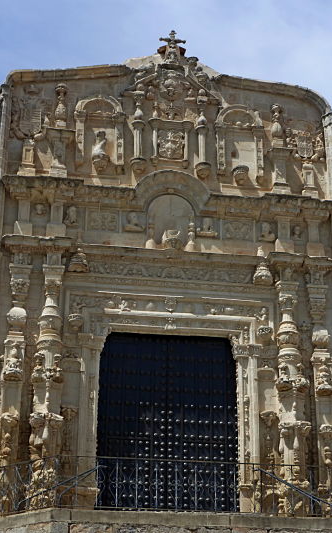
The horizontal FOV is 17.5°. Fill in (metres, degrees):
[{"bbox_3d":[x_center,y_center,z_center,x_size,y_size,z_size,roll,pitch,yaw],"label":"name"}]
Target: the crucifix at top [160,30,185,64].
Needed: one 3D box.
[{"bbox_3d":[0.162,-5.509,27.120,0.640,0.820,0.300,4,-25,-8],"label":"crucifix at top"}]

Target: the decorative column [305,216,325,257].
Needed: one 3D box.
[{"bbox_3d":[3.609,-0.693,26.227,0.400,0.971,0.350,4,-25,-8],"label":"decorative column"}]

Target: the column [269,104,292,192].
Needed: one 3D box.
[{"bbox_3d":[2.865,-2.881,27.057,0.520,2.410,0.500,4,-25,-8],"label":"column"}]

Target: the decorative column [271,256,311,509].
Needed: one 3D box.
[{"bbox_3d":[2.790,2.614,23.772,0.600,5.950,0.500,4,-25,-8],"label":"decorative column"}]

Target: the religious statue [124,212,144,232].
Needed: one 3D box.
[{"bbox_3d":[-0.753,-1.027,25.780,0.430,0.445,0.220,4,-25,-8],"label":"religious statue"}]

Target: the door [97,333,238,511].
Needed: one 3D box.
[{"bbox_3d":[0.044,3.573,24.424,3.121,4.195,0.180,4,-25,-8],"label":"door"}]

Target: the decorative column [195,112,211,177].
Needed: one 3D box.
[{"bbox_3d":[0.892,-2.947,26.101,0.360,1.640,0.360,4,-25,-8],"label":"decorative column"}]

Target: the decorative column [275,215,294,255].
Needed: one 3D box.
[{"bbox_3d":[2.857,-0.706,26.023,0.410,0.895,0.370,4,-25,-8],"label":"decorative column"}]

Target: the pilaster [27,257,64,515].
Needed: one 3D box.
[{"bbox_3d":[-2.585,2.616,23.412,0.490,5.653,0.600,4,-25,-8],"label":"pilaster"}]

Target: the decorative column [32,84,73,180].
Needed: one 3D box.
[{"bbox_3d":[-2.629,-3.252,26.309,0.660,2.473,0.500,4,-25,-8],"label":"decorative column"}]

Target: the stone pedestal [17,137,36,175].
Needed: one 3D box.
[{"bbox_3d":[-3.143,-2.442,24.476,0.397,1.020,0.340,4,-24,-8],"label":"stone pedestal"}]

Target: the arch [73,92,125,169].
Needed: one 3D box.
[{"bbox_3d":[-1.579,-3.201,25.906,1.160,1.800,0.330,4,-25,-8],"label":"arch"}]

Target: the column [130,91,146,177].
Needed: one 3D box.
[{"bbox_3d":[-0.654,-3.212,25.958,0.370,2.080,0.360,4,-25,-8],"label":"column"}]

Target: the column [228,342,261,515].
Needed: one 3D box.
[{"bbox_3d":[1.758,3.583,23.531,0.500,3.950,0.420,4,-25,-8],"label":"column"}]

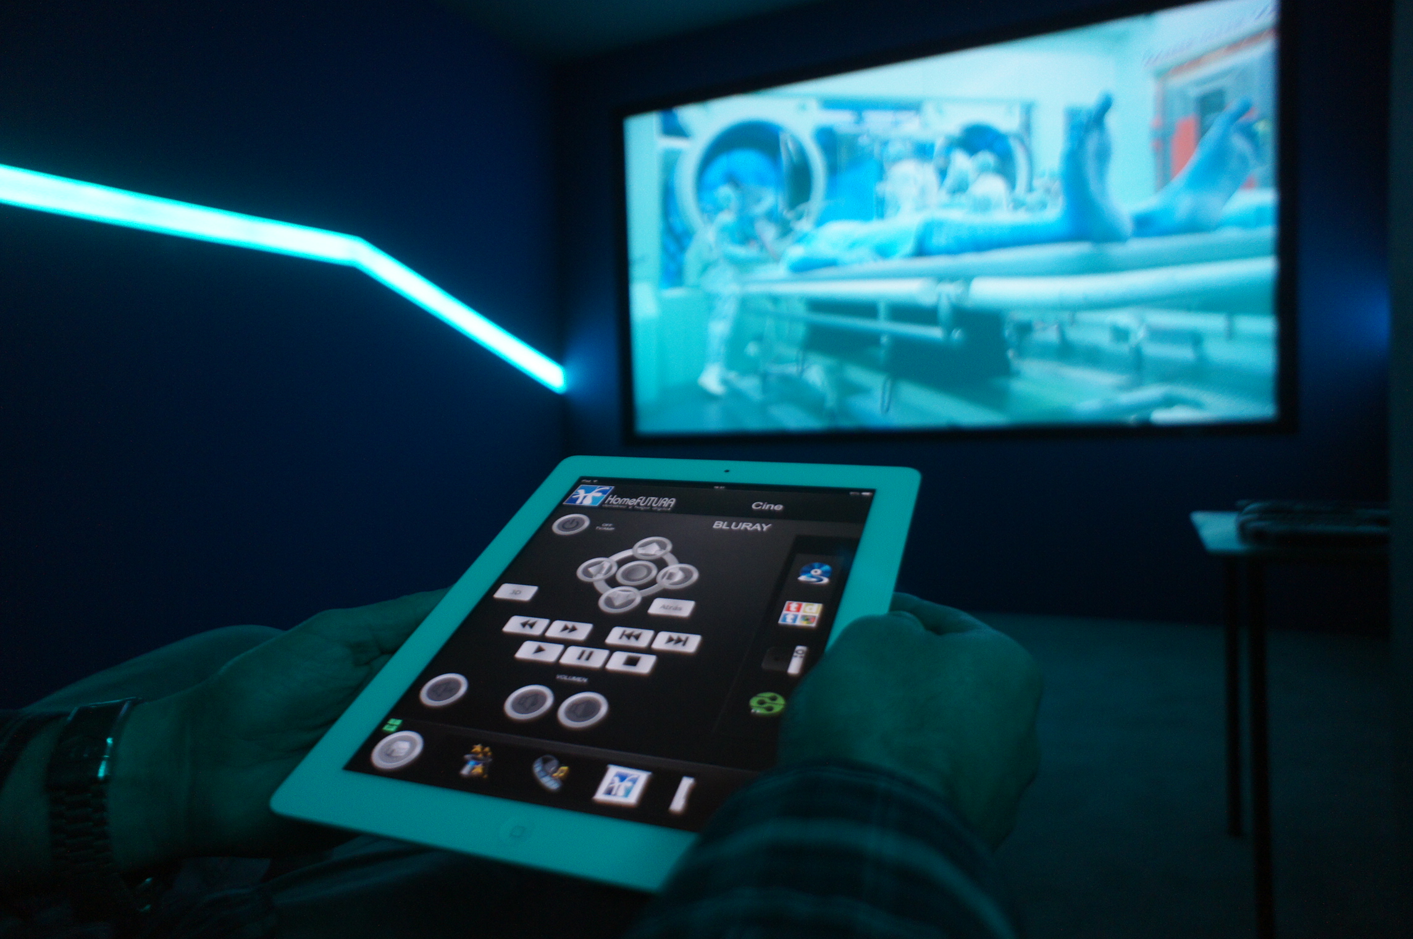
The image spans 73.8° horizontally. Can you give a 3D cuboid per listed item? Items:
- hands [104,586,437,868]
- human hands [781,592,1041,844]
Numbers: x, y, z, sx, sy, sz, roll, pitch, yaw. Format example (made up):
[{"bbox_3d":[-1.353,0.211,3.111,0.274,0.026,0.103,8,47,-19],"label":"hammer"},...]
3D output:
[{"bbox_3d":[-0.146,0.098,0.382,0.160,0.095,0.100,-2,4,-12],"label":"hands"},{"bbox_3d":[0.072,0.087,0.337,0.100,0.088,0.125,0,4,16],"label":"human hands"}]

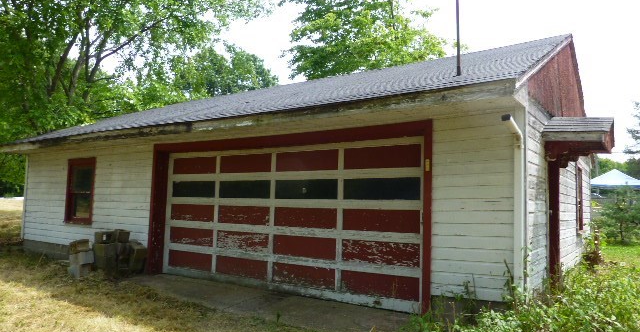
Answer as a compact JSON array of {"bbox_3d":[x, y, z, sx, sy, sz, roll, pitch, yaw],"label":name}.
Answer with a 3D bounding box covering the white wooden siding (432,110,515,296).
[{"bbox_3d":[1.669,0.433,4.853,0.877,1.997,0.100,-2,-6,34],"label":"white wooden siding"}]

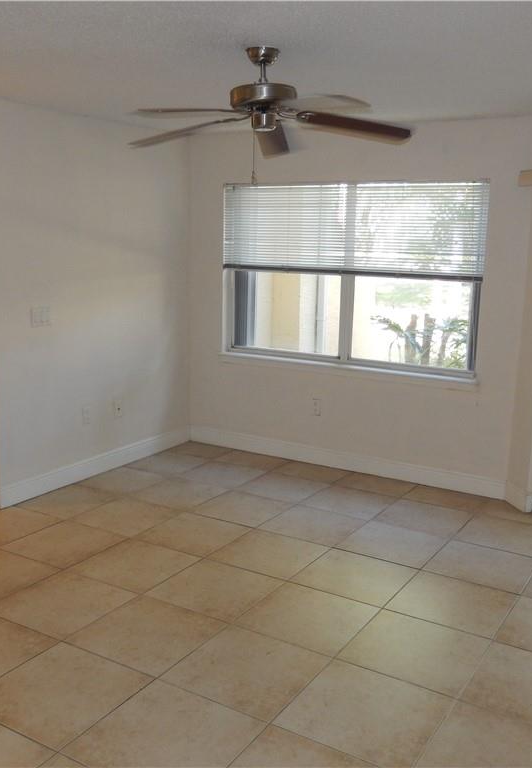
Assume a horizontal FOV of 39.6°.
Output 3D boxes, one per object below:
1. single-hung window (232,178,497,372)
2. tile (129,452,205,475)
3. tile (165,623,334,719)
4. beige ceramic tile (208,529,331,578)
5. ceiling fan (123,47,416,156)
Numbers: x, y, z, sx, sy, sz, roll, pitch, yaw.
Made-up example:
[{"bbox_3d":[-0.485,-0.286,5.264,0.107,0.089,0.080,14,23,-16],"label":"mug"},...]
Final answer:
[{"bbox_3d":[0.561,-0.796,5.336,2.030,1.280,0.110,7,12,31],"label":"single-hung window"},{"bbox_3d":[-0.747,0.603,5.549,0.485,0.010,0.492,7,12,31],"label":"tile"},{"bbox_3d":[-0.072,1.105,2.857,0.492,0.012,0.492,7,12,31],"label":"tile"},{"bbox_3d":[0.020,0.915,3.969,0.495,0.012,0.495,7,12,30],"label":"beige ceramic tile"},{"bbox_3d":[-0.006,-1.222,3.096,1.310,0.360,1.310,7,12,31],"label":"ceiling fan"}]

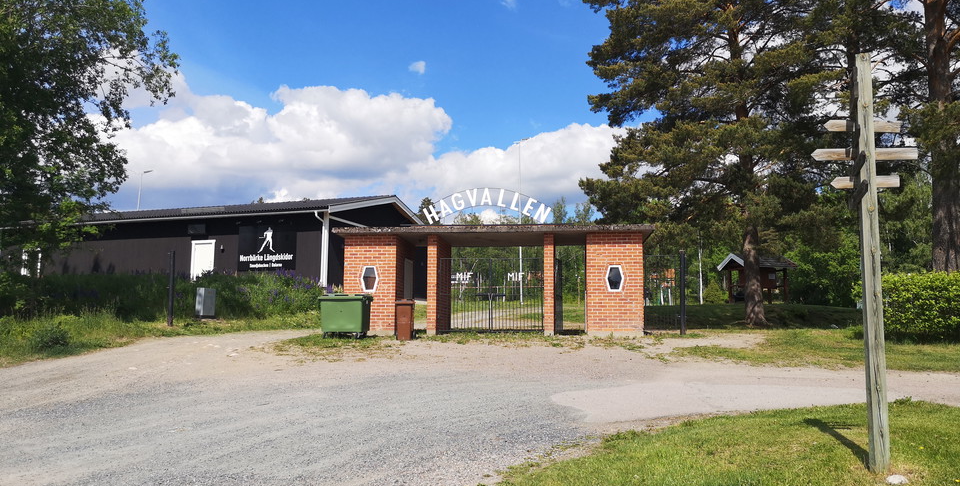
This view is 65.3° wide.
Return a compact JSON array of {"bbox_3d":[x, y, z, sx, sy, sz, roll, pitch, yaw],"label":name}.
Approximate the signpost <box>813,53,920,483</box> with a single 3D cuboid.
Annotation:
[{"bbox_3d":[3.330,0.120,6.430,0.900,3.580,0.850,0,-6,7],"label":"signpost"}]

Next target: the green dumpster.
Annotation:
[{"bbox_3d":[-3.555,1.943,19.900,1.250,1.171,0.780,-1,-6,9],"label":"green dumpster"}]

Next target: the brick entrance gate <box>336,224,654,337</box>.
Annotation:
[{"bbox_3d":[0.512,1.189,21.730,8.545,2.930,3.700,0,-6,6],"label":"brick entrance gate"}]

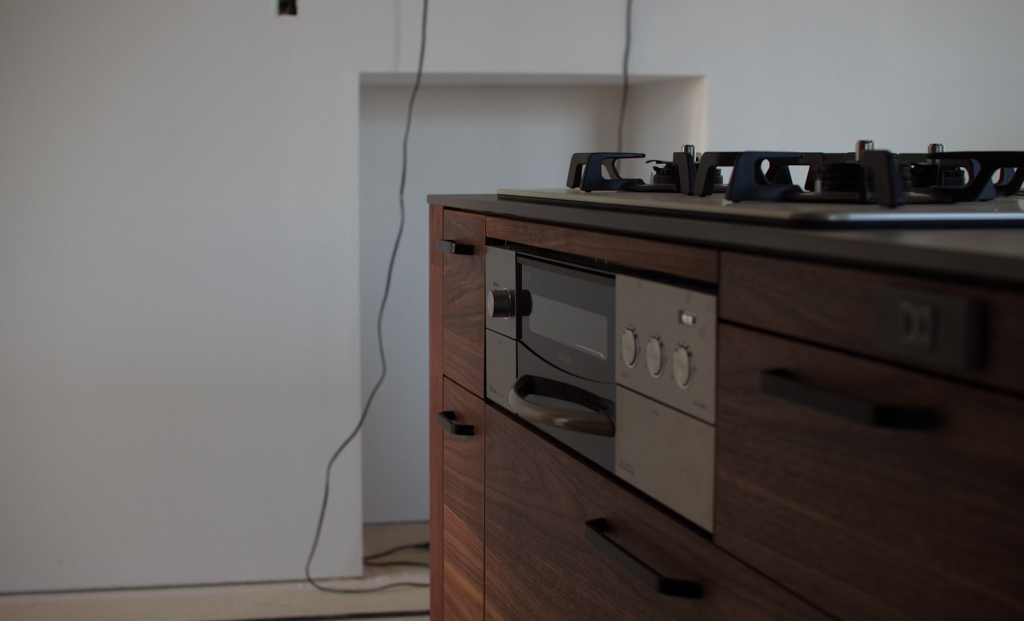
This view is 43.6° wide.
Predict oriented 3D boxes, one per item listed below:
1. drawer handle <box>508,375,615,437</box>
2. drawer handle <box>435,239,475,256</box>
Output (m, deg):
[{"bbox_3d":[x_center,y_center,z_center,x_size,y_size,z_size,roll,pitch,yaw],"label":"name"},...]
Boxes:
[{"bbox_3d":[0.033,0.095,1.255,0.042,0.022,0.255,-2,7,-18],"label":"drawer handle"},{"bbox_3d":[-0.071,-0.077,1.588,0.026,0.012,0.083,-2,7,-18],"label":"drawer handle"}]

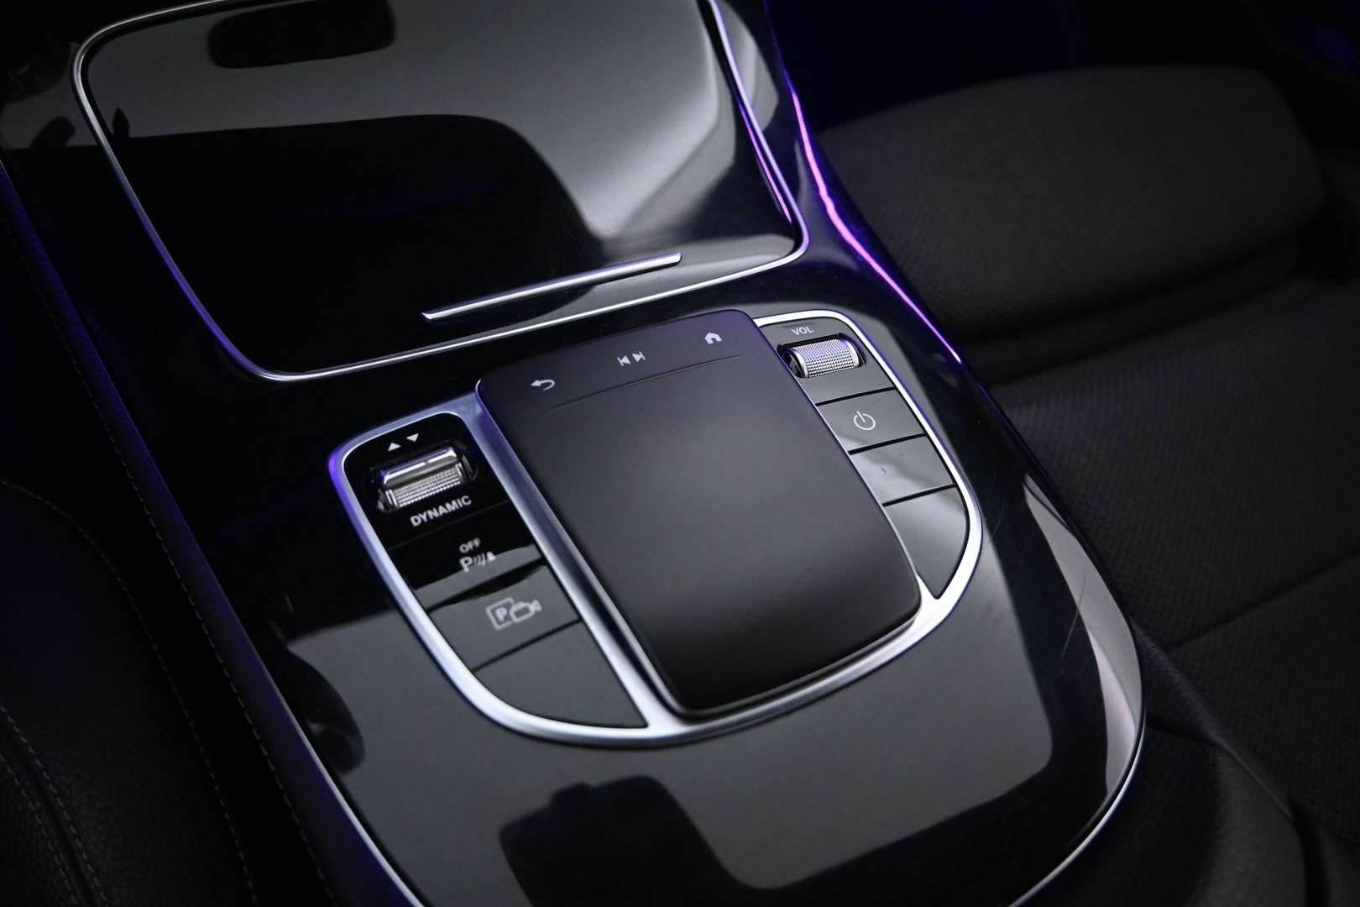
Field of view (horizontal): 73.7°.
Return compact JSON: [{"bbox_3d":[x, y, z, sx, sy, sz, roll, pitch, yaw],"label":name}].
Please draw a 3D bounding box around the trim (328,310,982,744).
[{"bbox_3d":[0.004,0.016,0.242,0.166,0.018,0.118,-17,55,-24],"label":"trim"}]

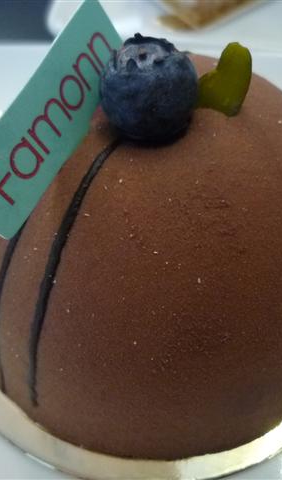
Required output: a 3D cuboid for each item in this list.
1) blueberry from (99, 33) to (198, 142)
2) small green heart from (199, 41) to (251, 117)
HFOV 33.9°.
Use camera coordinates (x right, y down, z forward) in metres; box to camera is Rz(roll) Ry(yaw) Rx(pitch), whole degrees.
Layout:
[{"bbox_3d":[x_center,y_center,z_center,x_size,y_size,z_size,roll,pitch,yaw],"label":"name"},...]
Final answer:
[{"bbox_3d":[0.001,-0.022,0.068,0.014,0.014,0.014,-4,49,0],"label":"blueberry"},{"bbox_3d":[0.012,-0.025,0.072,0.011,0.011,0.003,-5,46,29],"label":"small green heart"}]

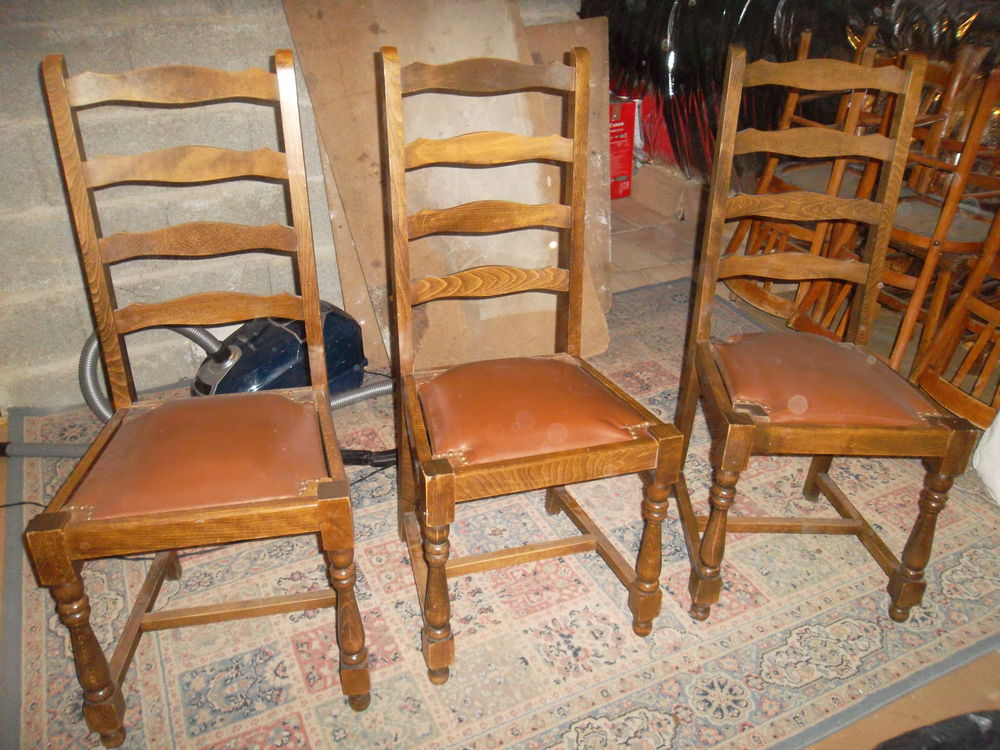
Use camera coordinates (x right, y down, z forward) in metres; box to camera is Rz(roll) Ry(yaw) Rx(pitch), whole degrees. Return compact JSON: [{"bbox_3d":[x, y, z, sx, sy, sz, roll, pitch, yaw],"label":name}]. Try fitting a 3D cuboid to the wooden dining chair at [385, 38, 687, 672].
[{"bbox_3d":[0.034,-0.017,1.448,0.451,1.059,0.467,-7,28,-16],"label":"wooden dining chair"}]

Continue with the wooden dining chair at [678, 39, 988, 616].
[{"bbox_3d":[0.626,-0.062,1.556,0.451,1.059,0.467,1,27,-1],"label":"wooden dining chair"}]

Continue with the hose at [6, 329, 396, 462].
[{"bbox_3d":[-0.801,0.027,2.222,1.060,0.250,0.440,1,27,0],"label":"hose"}]

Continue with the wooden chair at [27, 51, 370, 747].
[{"bbox_3d":[-0.487,0.050,1.301,0.451,1.059,0.467,-5,28,-11],"label":"wooden chair"}]

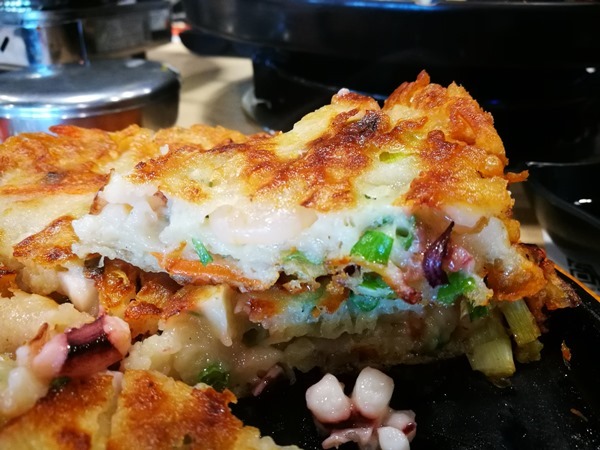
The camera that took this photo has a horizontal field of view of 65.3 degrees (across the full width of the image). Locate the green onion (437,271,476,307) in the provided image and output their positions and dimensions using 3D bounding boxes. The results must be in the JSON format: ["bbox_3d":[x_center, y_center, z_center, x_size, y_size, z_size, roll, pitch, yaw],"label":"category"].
[{"bbox_3d":[0.052,0.021,0.156,0.013,0.011,0.009,0,28,0],"label":"green onion"}]

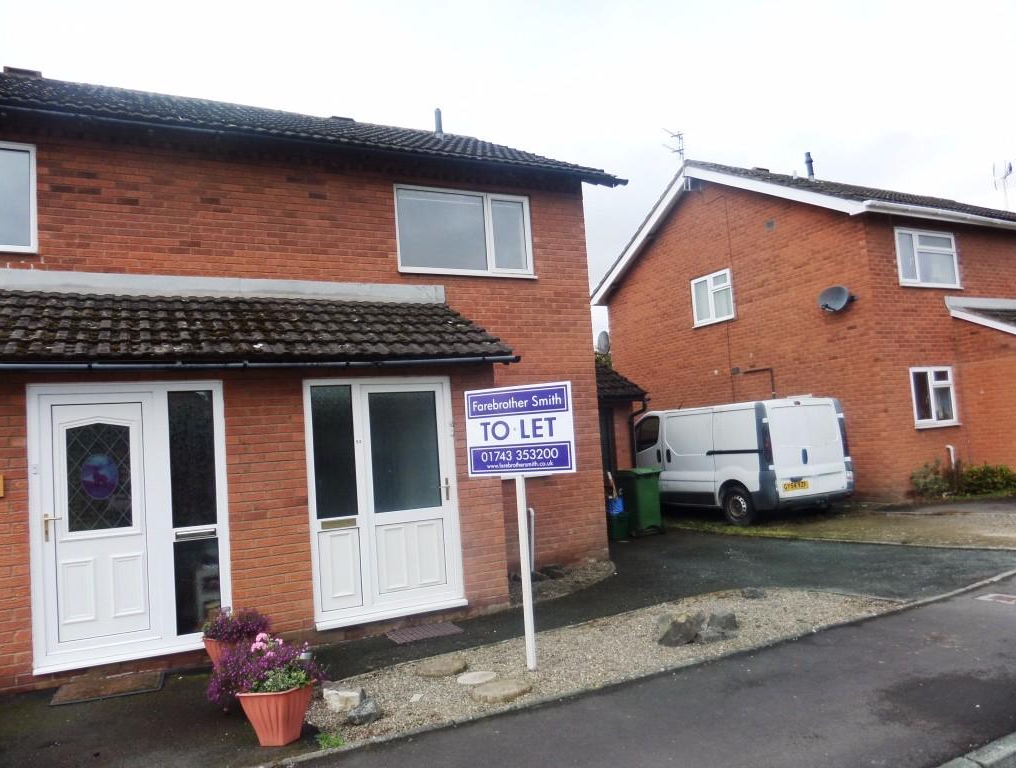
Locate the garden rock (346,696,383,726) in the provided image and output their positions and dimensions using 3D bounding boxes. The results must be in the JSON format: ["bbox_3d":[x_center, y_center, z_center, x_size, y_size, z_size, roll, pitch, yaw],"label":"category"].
[{"bbox_3d":[-0.818,1.875,4.064,0.180,0.120,0.130,-1,-5,-39],"label":"garden rock"}]

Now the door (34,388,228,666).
[{"bbox_3d":[-2.798,1.011,5.327,1.309,2.048,0.100,-2,-4,-28],"label":"door"}]

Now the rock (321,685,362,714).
[{"bbox_3d":[-0.991,1.893,4.283,0.245,0.135,0.180,-4,-4,-2],"label":"rock"}]

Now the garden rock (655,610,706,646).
[{"bbox_3d":[1.240,1.763,5.116,0.315,0.220,0.240,-4,-4,0],"label":"garden rock"}]

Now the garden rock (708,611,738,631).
[{"bbox_3d":[1.678,1.842,5.529,0.225,0.135,0.190,-3,-4,-7],"label":"garden rock"}]

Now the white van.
[{"bbox_3d":[3.745,1.357,13.147,1.910,1.970,4.780,-2,-4,-26],"label":"white van"}]

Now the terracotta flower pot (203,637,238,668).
[{"bbox_3d":[-1.945,1.928,5.079,0.390,0.300,0.380,-2,-4,-27],"label":"terracotta flower pot"}]

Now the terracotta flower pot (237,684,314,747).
[{"bbox_3d":[-1.280,1.803,3.934,0.480,0.315,0.420,-4,-4,2],"label":"terracotta flower pot"}]

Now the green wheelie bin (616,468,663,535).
[{"bbox_3d":[2.137,1.901,11.652,0.570,1.040,0.660,-2,-4,-24],"label":"green wheelie bin"}]

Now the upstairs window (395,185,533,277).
[{"bbox_3d":[-0.482,-1.779,8.418,1.750,1.020,0.100,-2,-4,-27],"label":"upstairs window"}]

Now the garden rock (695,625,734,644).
[{"bbox_3d":[1.499,1.802,5.125,0.275,0.110,0.180,-3,-4,-4],"label":"garden rock"}]

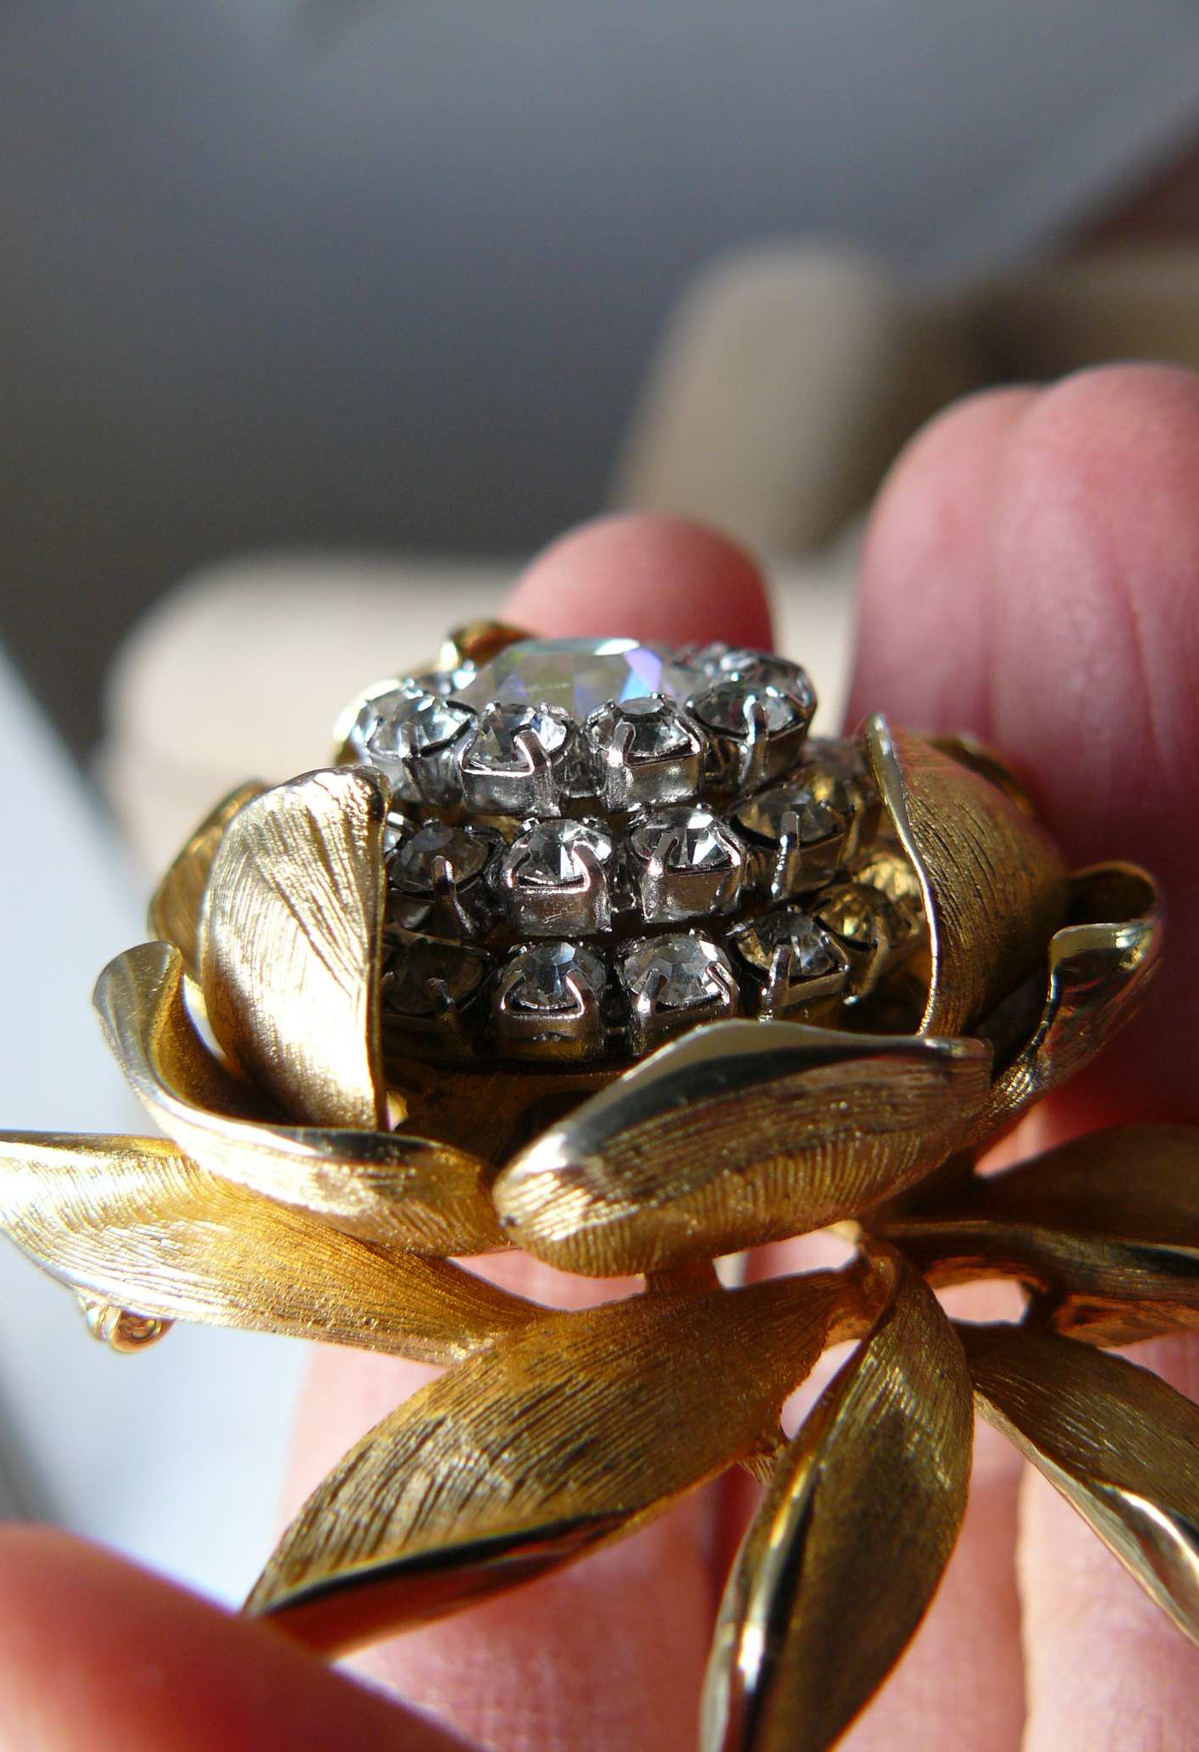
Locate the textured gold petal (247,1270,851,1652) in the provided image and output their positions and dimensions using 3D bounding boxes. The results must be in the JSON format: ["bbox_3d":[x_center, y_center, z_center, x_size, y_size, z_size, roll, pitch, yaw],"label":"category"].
[{"bbox_3d":[-0.001,0.023,0.077,0.030,0.004,0.011,-22,43,-30],"label":"textured gold petal"}]

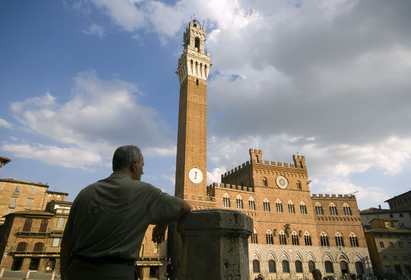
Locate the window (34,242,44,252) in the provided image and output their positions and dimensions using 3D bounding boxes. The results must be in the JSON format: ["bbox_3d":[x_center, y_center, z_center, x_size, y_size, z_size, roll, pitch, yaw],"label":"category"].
[{"bbox_3d":[-32.332,20.853,49.888,1.435,1.790,0.300,7,-24,-16],"label":"window"}]

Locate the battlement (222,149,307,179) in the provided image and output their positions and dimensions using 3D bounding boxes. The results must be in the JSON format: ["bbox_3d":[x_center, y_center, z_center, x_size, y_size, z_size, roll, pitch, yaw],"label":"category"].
[{"bbox_3d":[22.533,11.842,102.552,23.600,5.700,24.300,9,-24,-20],"label":"battlement"}]

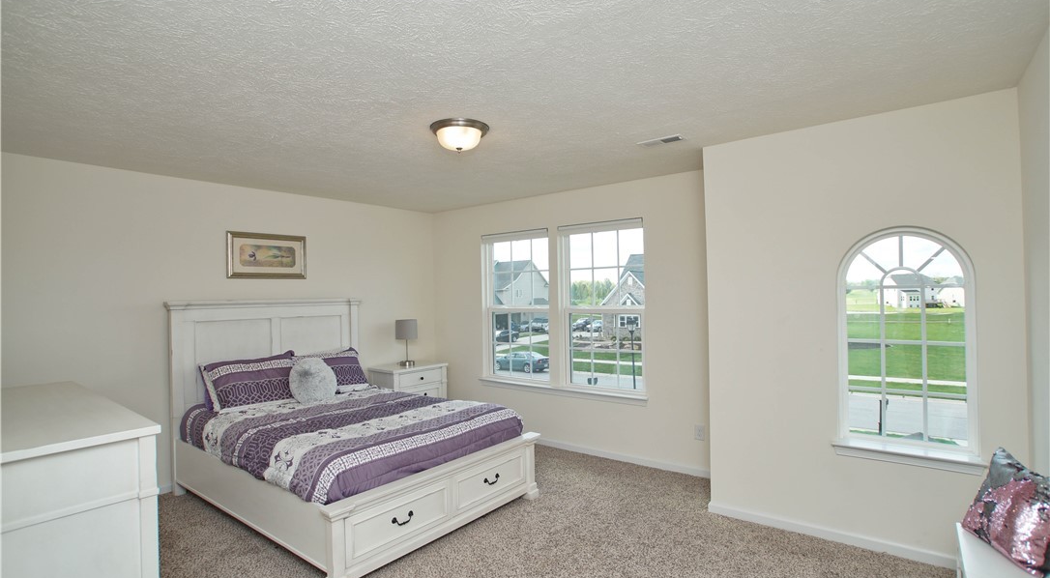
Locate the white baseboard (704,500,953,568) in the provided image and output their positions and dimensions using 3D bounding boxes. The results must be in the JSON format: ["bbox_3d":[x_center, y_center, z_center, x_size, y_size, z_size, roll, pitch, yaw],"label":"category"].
[{"bbox_3d":[1.824,1.450,2.732,1.420,0.070,0.018,-1,-1,34],"label":"white baseboard"}]

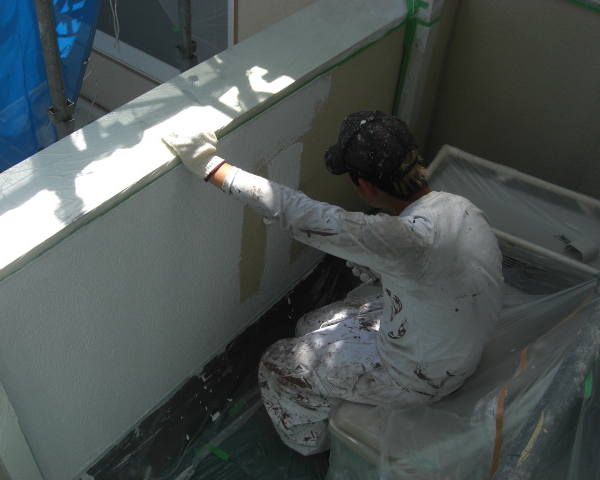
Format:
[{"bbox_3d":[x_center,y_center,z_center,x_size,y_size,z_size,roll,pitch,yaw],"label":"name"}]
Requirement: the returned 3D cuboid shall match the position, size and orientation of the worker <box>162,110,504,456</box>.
[{"bbox_3d":[0.104,0.149,1.999,0.960,1.050,0.560,9,44,5],"label":"worker"}]

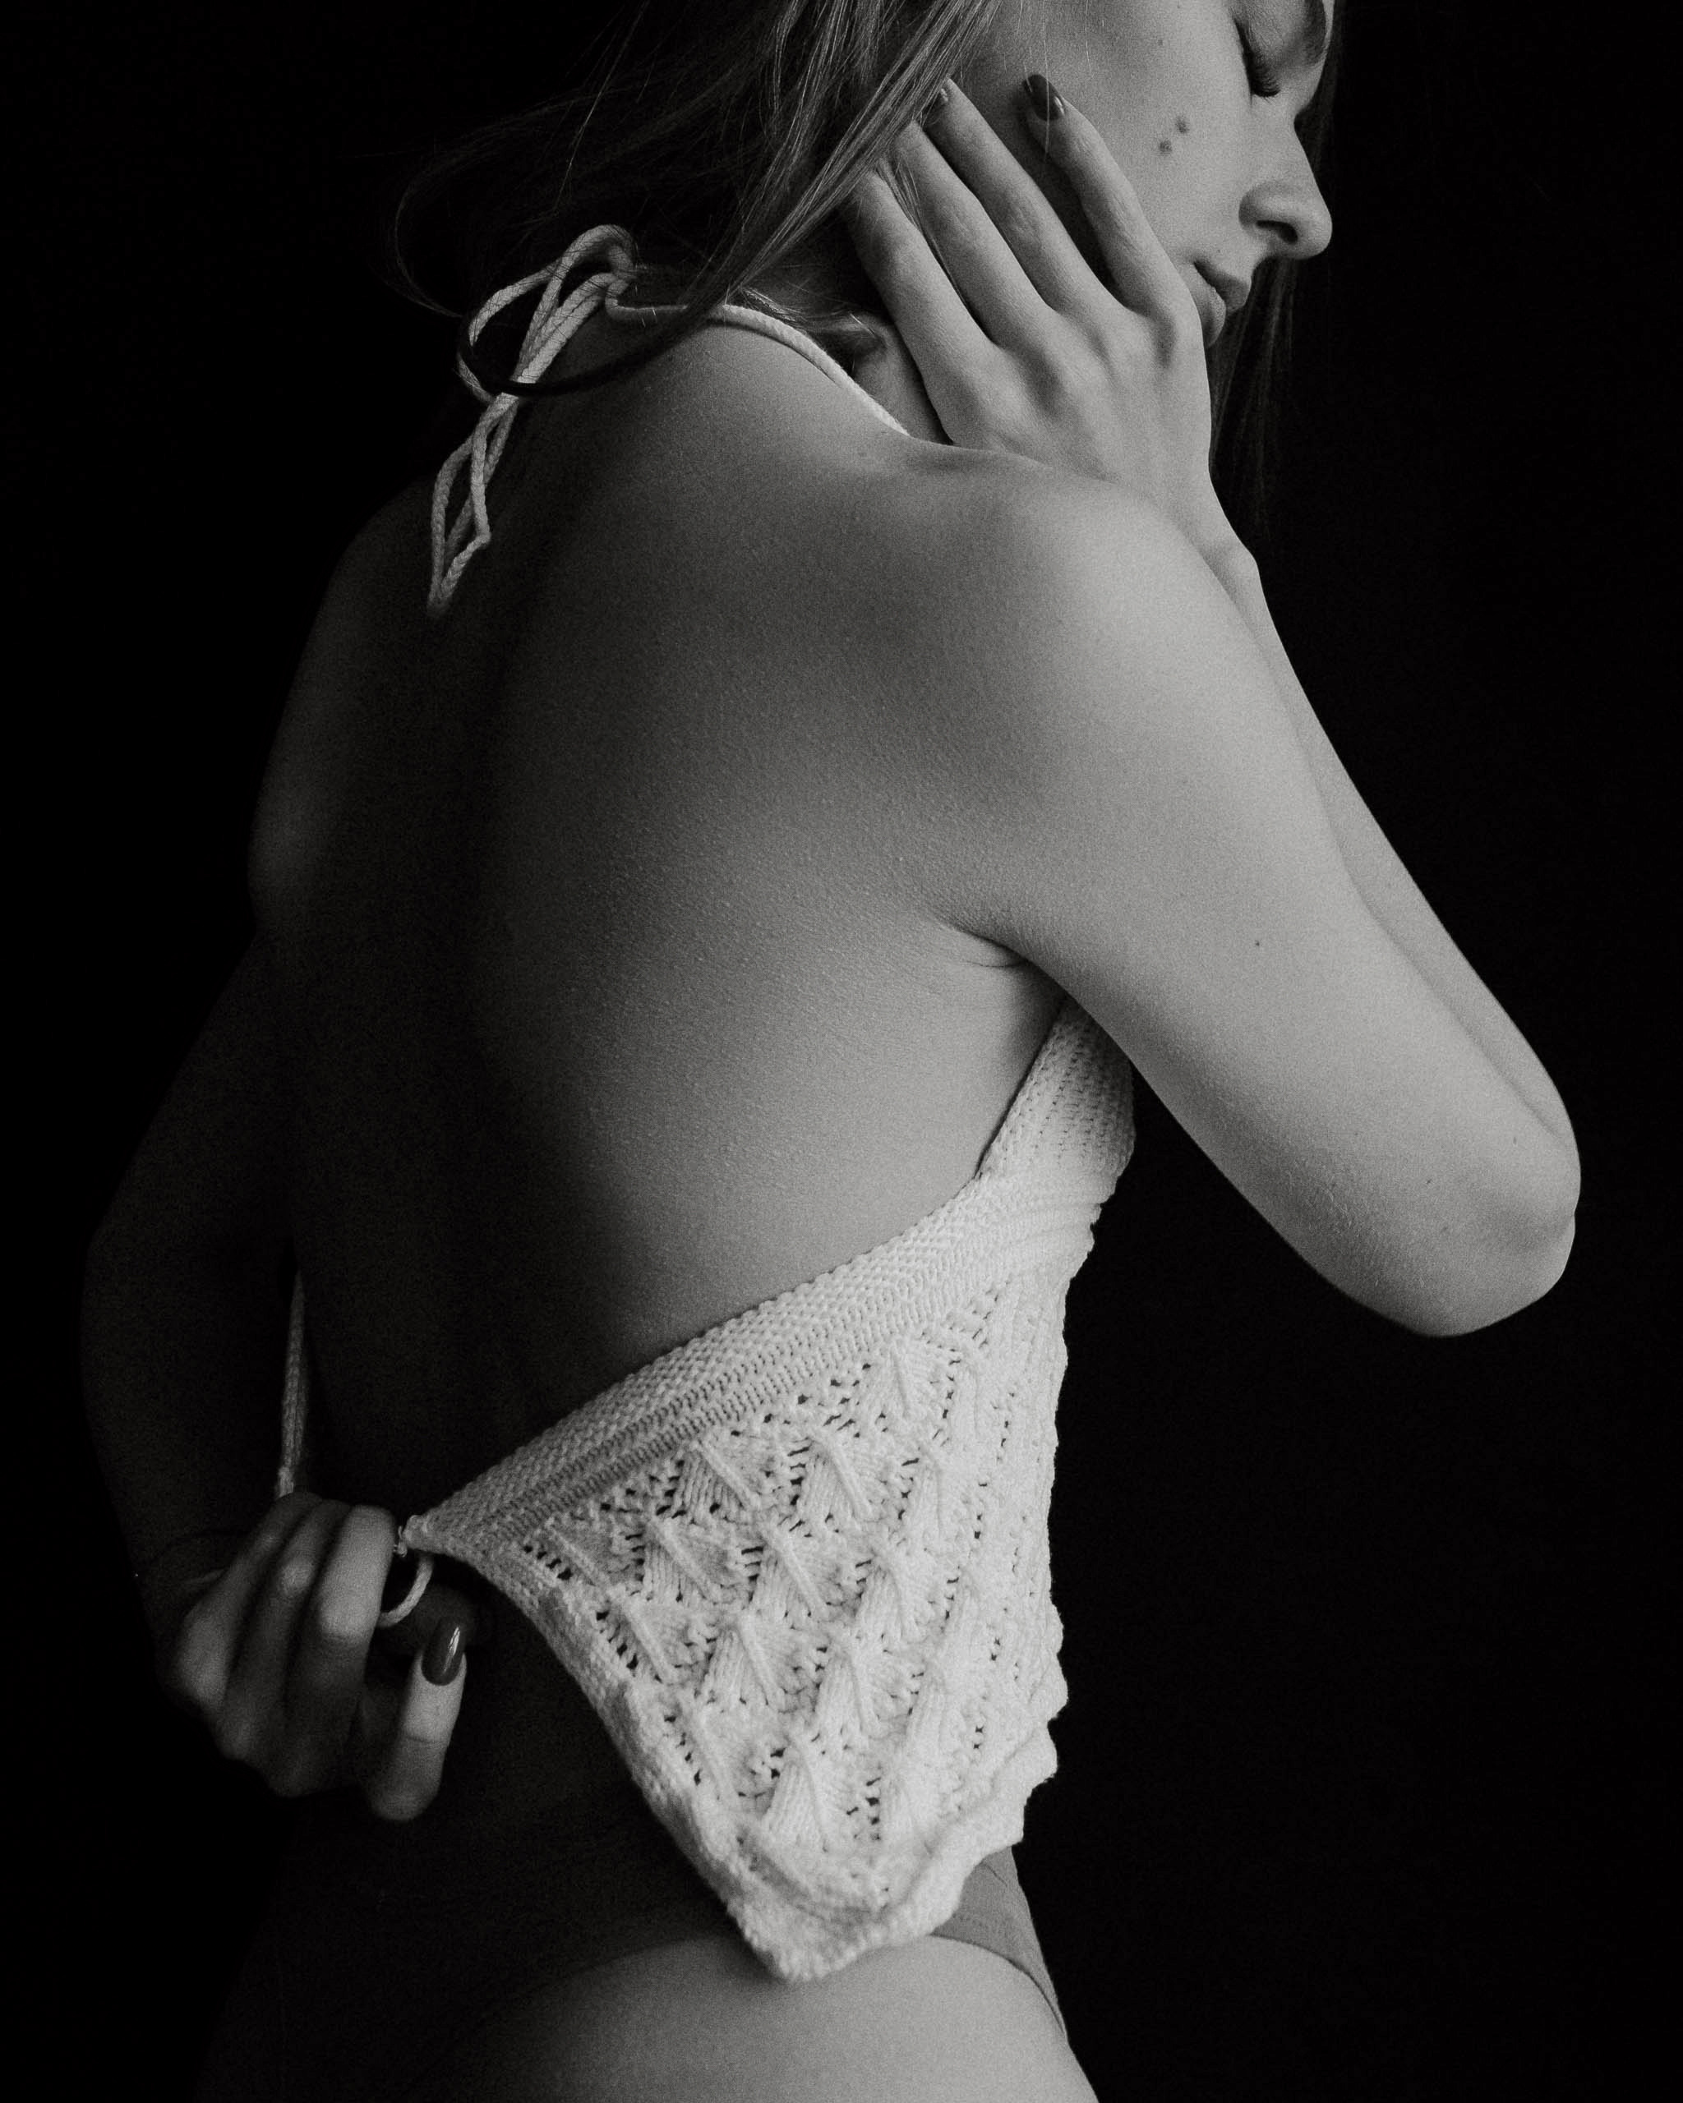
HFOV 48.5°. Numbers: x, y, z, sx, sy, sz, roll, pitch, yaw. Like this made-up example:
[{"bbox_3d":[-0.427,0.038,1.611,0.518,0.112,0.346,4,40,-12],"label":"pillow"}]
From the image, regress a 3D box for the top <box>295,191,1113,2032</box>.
[{"bbox_3d":[-0.055,0.015,0.700,0.270,0.580,0.270,2,0,43],"label":"top"}]

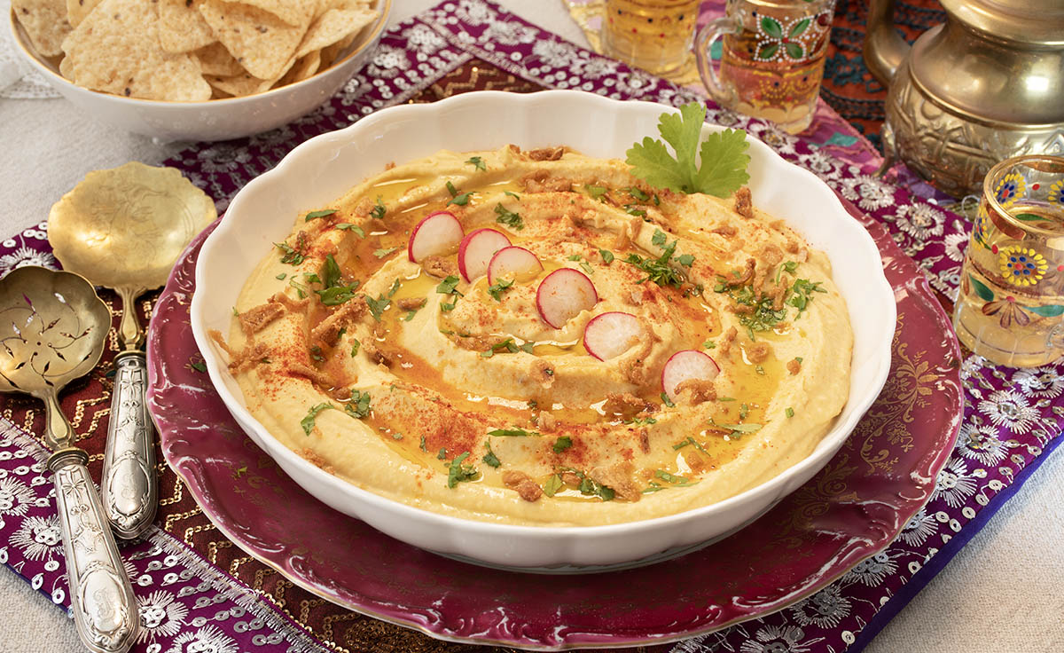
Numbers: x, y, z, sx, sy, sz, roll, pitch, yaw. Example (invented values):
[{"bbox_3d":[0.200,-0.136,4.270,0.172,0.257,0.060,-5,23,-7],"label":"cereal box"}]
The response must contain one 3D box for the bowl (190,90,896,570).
[{"bbox_3d":[0.004,0.002,0.675,0.250,0.050,0.250,1,40,-1],"label":"bowl"}]

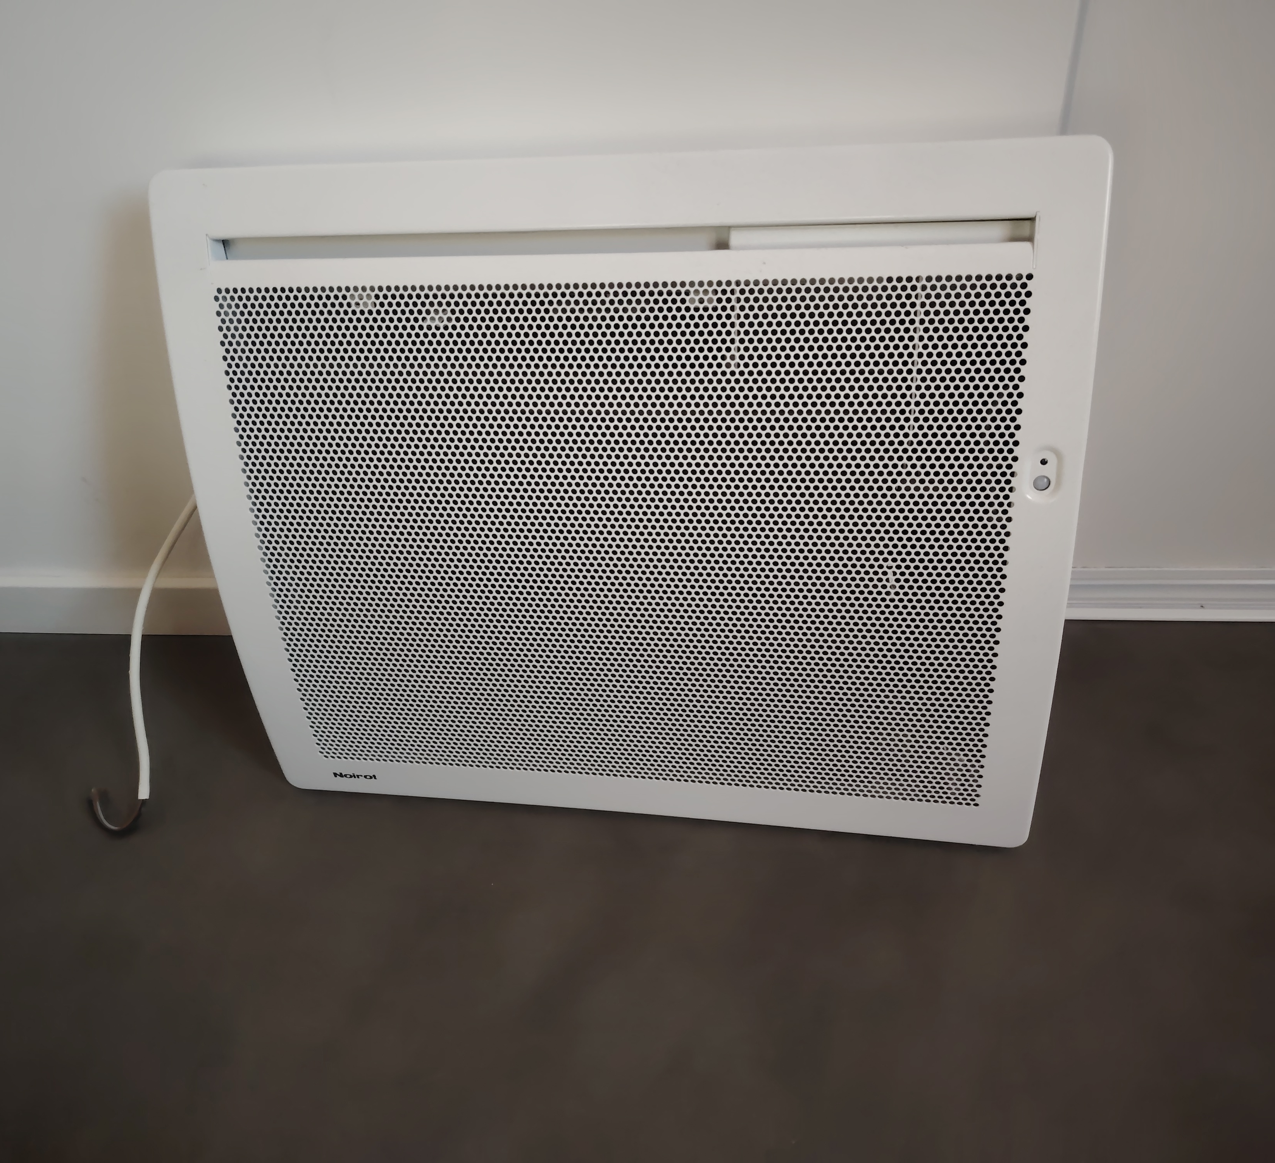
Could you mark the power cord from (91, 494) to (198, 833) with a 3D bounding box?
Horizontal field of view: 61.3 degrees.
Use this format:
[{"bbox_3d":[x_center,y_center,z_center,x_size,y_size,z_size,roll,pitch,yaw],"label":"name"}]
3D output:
[{"bbox_3d":[-0.406,0.065,0.868,0.119,0.224,0.162,0,39,8],"label":"power cord"}]

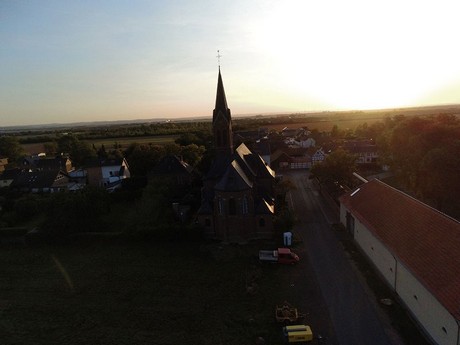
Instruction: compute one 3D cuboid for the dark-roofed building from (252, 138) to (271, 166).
[{"bbox_3d":[10.800,-5.700,101.840,7.000,9.500,8.500,-1,11,7],"label":"dark-roofed building"}]

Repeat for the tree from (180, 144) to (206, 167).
[{"bbox_3d":[-13.270,-5.110,106.240,8.500,10.000,8.000,-3,11,0],"label":"tree"}]

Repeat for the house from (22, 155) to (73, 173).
[{"bbox_3d":[-62.870,-1.130,101.600,13.500,8.600,8.500,-1,11,8],"label":"house"}]

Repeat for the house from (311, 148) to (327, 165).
[{"bbox_3d":[30.420,-5.460,104.130,5.500,7.400,8.500,-3,11,0],"label":"house"}]

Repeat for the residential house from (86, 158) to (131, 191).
[{"bbox_3d":[-36.460,0.180,88.320,10.500,8.600,8.200,-2,11,6],"label":"residential house"}]

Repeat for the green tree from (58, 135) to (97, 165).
[{"bbox_3d":[-63.810,-8.390,123.590,13.500,14.600,12.500,-3,11,0],"label":"green tree"}]

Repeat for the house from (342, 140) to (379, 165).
[{"bbox_3d":[46.240,-6.900,103.970,11.000,8.800,9.000,-3,11,0],"label":"house"}]

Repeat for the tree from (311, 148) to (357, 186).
[{"bbox_3d":[27.680,-1.440,78.460,10.500,9.500,10.000,-3,11,0],"label":"tree"}]

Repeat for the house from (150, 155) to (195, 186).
[{"bbox_3d":[-17.050,-0.700,87.800,11.000,8.700,10.000,-3,11,0],"label":"house"}]

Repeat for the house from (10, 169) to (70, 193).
[{"bbox_3d":[-53.030,2.830,82.130,12.000,7.300,8.000,-1,11,10],"label":"house"}]

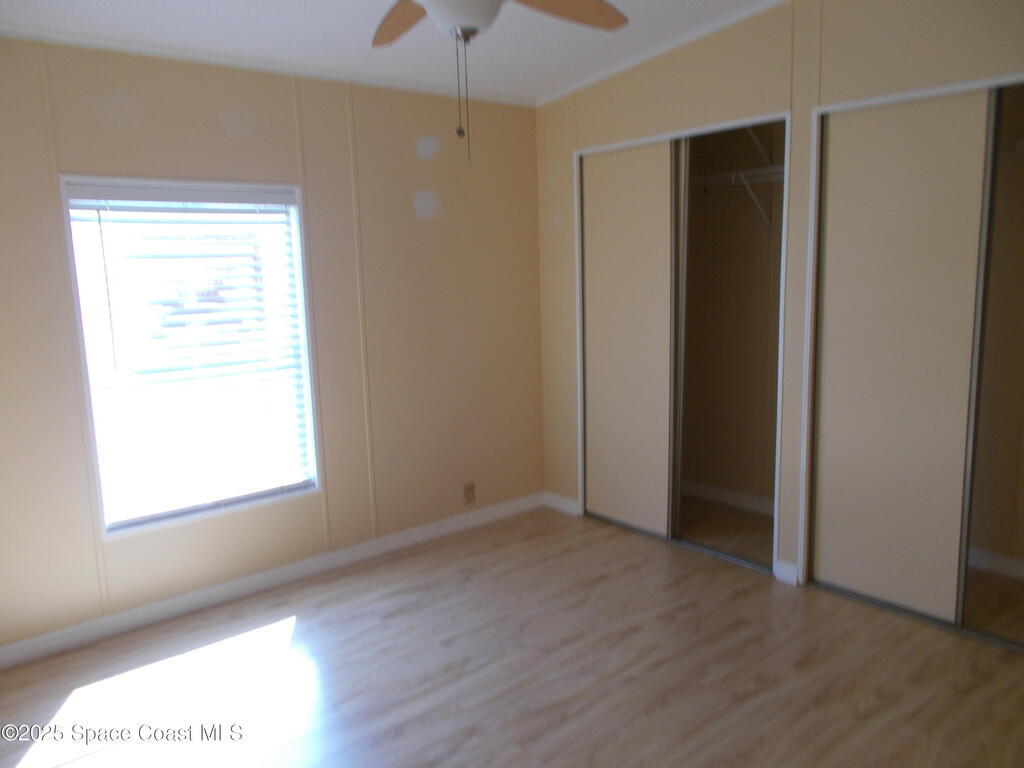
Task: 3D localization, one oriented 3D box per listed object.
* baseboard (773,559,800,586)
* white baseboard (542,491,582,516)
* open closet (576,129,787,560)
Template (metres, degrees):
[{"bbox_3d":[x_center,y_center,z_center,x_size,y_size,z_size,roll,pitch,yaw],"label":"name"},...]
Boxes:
[{"bbox_3d":[1.241,0.861,3.488,0.015,0.087,0.113,-9,12,-39],"label":"baseboard"},{"bbox_3d":[0.291,0.717,4.597,0.015,0.079,0.269,-9,12,-39],"label":"white baseboard"},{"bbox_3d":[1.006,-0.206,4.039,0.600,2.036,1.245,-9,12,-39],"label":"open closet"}]

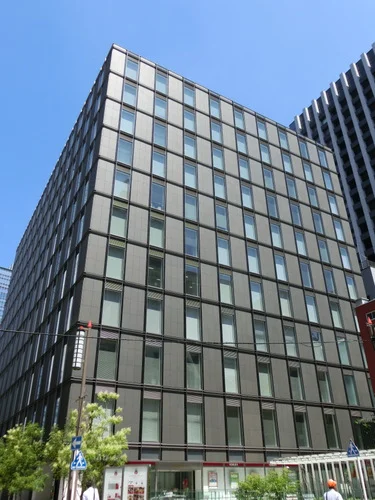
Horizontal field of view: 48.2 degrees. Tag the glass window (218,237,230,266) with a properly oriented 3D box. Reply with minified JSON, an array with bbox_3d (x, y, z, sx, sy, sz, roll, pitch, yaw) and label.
[{"bbox_3d":[3.471,0.181,40.562,1.320,2.900,0.150,15,-33,-26],"label":"glass window"}]

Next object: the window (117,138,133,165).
[{"bbox_3d":[-5.722,-8.881,38.617,1.382,2.800,0.150,15,-33,-26],"label":"window"}]

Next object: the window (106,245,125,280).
[{"bbox_3d":[-5.608,1.030,33.041,1.382,2.800,0.150,15,-33,-26],"label":"window"}]

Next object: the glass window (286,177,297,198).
[{"bbox_3d":[12.609,-7.303,50.341,1.280,2.860,0.150,15,-33,-26],"label":"glass window"}]

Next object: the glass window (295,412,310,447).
[{"bbox_3d":[9.989,15.624,36.562,1.400,2.800,0.180,15,-33,-26],"label":"glass window"}]

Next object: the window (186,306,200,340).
[{"bbox_3d":[0.488,6.067,34.234,1.382,2.800,0.150,15,-33,-26],"label":"window"}]

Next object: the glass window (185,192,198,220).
[{"bbox_3d":[0.340,-4.196,41.306,1.380,2.840,0.180,15,-33,-26],"label":"glass window"}]

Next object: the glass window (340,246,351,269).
[{"bbox_3d":[18.833,1.094,49.690,1.280,2.860,0.150,15,-33,-26],"label":"glass window"}]

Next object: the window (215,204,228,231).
[{"bbox_3d":[3.468,-3.132,41.872,1.280,2.860,0.150,15,-33,-26],"label":"window"}]

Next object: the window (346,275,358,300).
[{"bbox_3d":[19.231,4.412,49.078,1.380,2.840,0.180,15,-33,-26],"label":"window"}]

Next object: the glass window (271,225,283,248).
[{"bbox_3d":[9.764,-1.618,46.152,1.380,2.840,0.180,15,-33,-26],"label":"glass window"}]

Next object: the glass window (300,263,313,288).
[{"bbox_3d":[12.837,2.757,45.261,1.370,2.850,0.150,15,-33,-26],"label":"glass window"}]

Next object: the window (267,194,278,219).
[{"bbox_3d":[9.663,-4.970,47.533,1.300,2.850,0.150,15,-33,-26],"label":"window"}]

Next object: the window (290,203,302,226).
[{"bbox_3d":[12.862,-4.227,49.698,1.380,2.800,0.180,15,-33,-26],"label":"window"}]

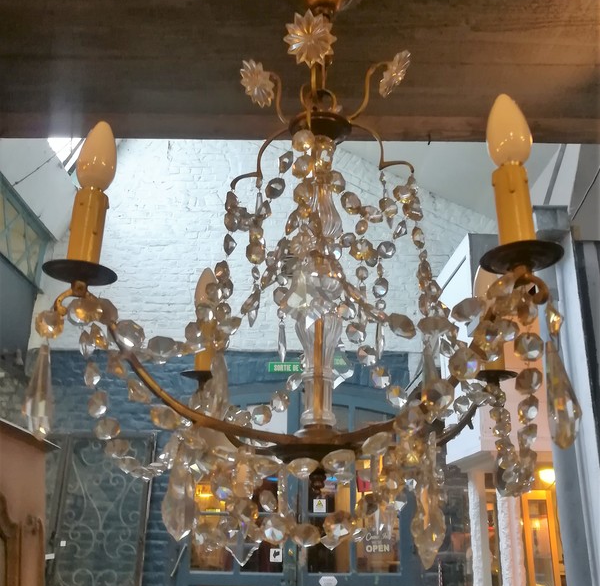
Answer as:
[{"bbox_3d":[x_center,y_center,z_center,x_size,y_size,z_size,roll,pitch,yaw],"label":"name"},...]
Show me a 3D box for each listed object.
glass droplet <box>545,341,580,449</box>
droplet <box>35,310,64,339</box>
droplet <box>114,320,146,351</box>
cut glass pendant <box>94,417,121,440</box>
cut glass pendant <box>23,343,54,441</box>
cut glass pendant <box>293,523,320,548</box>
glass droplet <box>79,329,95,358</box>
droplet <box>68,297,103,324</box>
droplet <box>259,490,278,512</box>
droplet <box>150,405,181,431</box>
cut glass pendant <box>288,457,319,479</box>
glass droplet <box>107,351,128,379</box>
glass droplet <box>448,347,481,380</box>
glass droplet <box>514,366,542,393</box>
[{"bbox_3d":[0.178,0.070,0.408,0.024,0.074,0.019,-7,-21,22],"label":"glass droplet"},{"bbox_3d":[-0.195,0.025,0.468,0.022,0.022,0.011,10,-21,-22],"label":"droplet"},{"bbox_3d":[-0.132,0.033,0.467,0.023,0.022,0.011,7,-20,-15],"label":"droplet"},{"bbox_3d":[-0.176,0.124,0.550,0.022,0.022,0.012,8,-21,-17],"label":"cut glass pendant"},{"bbox_3d":[-0.203,0.076,0.466,0.024,0.074,0.019,9,-21,-19],"label":"cut glass pendant"},{"bbox_3d":[0.004,0.191,0.472,0.022,0.022,0.011,1,-55,1],"label":"cut glass pendant"},{"bbox_3d":[-0.183,0.043,0.517,0.011,0.022,0.021,0,-20,6],"label":"glass droplet"},{"bbox_3d":[-0.170,0.015,0.474,0.022,0.022,0.011,8,-21,-19],"label":"droplet"},{"bbox_3d":[-0.030,0.201,0.580,0.021,0.022,0.012,4,-20,-6],"label":"droplet"},{"bbox_3d":[-0.102,0.095,0.457,0.022,0.020,0.013,5,-20,-9],"label":"droplet"},{"bbox_3d":[0.003,0.124,0.424,0.022,0.021,0.011,1,-65,1],"label":"cut glass pendant"},{"bbox_3d":[-0.141,0.055,0.463,0.011,0.022,0.022,-7,-21,22],"label":"glass droplet"},{"bbox_3d":[0.119,0.051,0.433,0.022,0.022,0.012,-3,-20,12],"label":"glass droplet"},{"bbox_3d":[0.179,0.069,0.471,0.021,0.022,0.011,-1,-20,6],"label":"glass droplet"}]

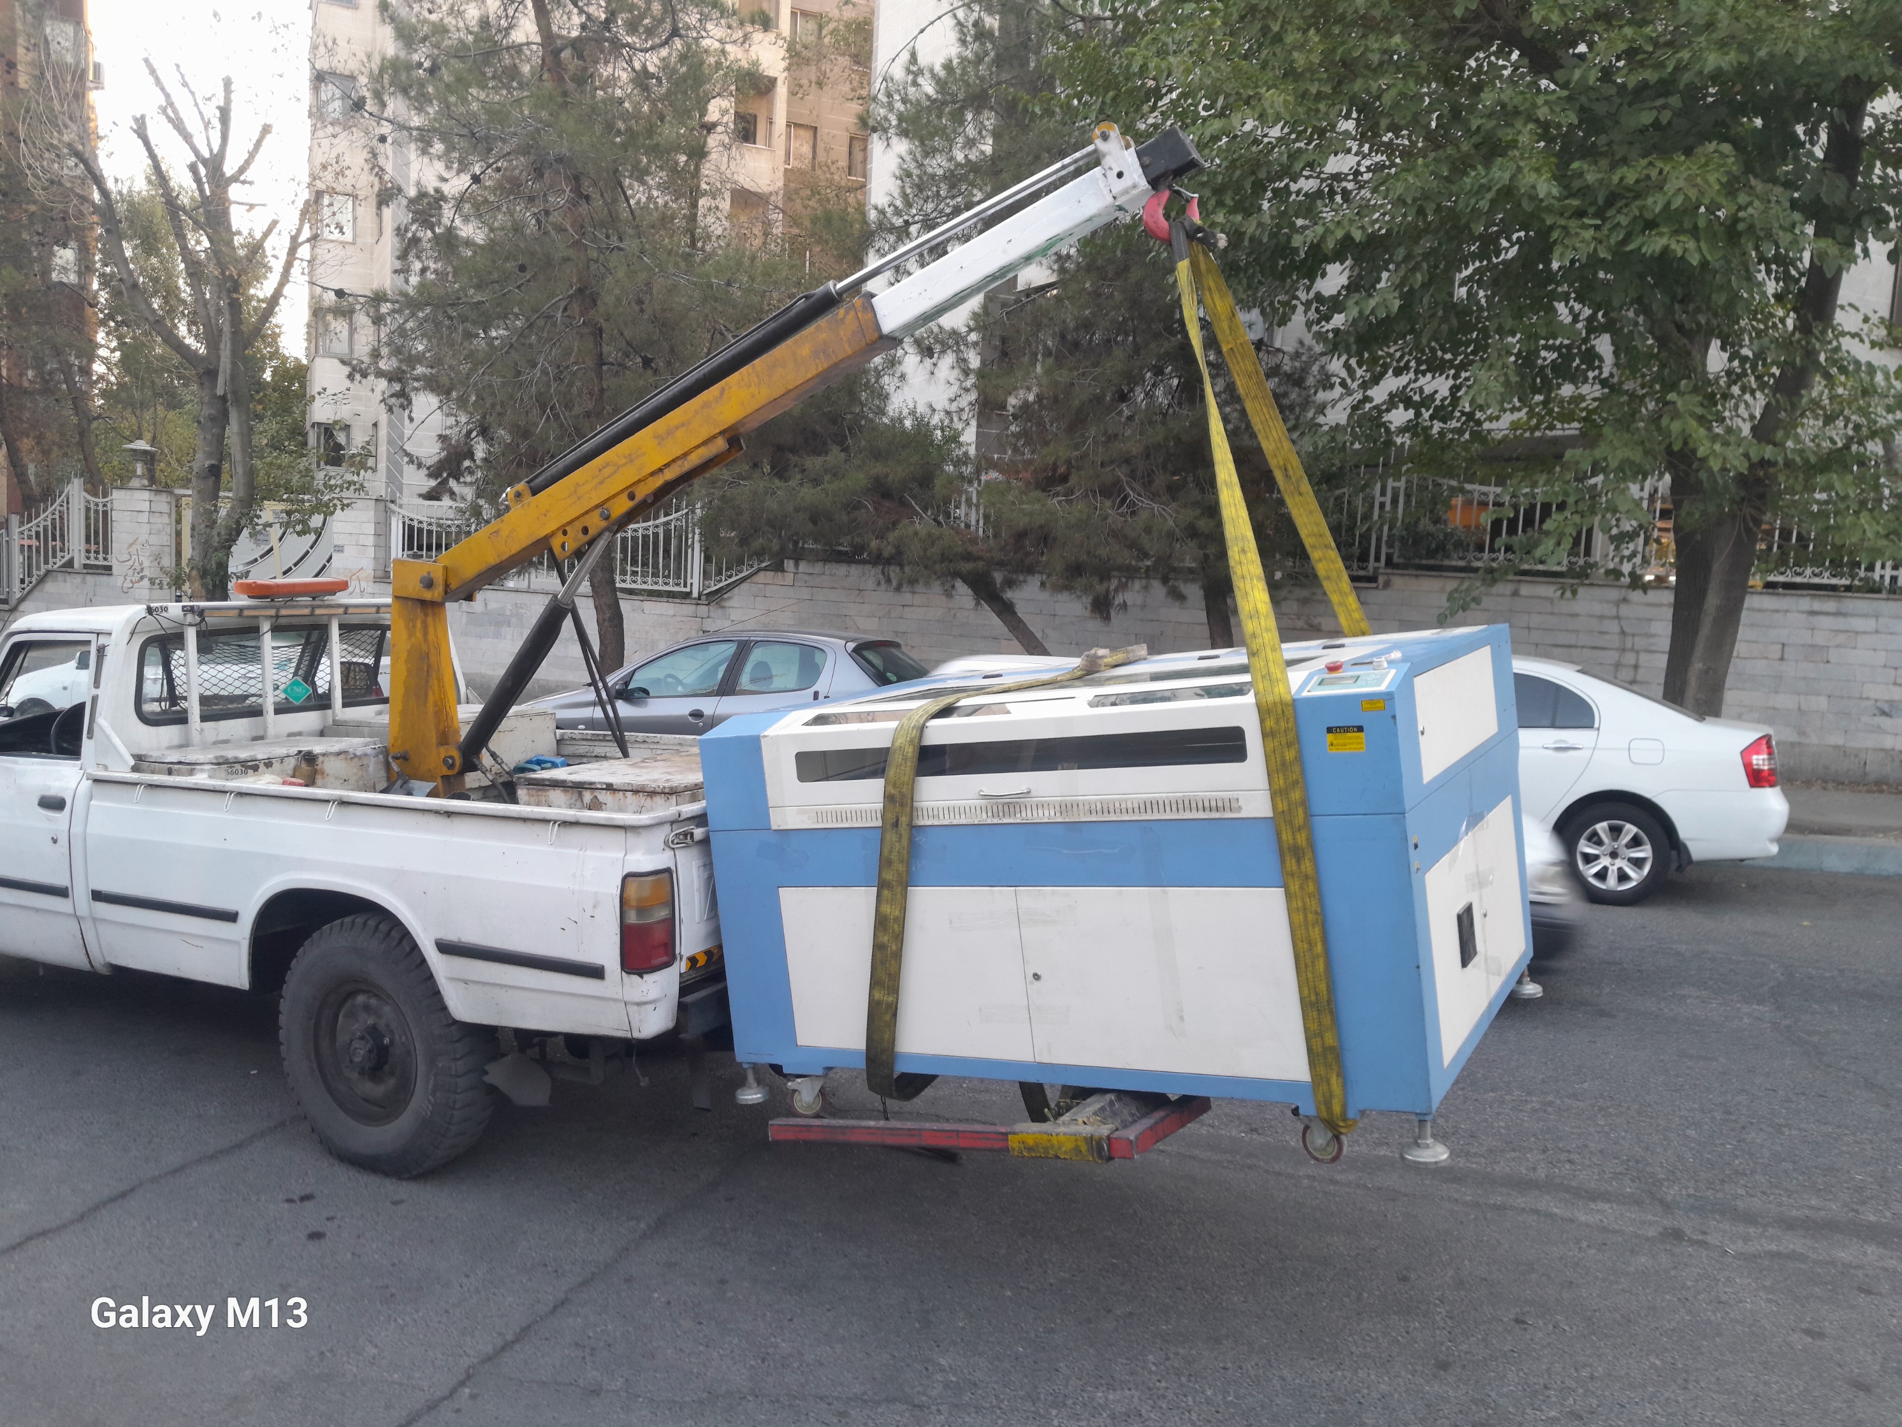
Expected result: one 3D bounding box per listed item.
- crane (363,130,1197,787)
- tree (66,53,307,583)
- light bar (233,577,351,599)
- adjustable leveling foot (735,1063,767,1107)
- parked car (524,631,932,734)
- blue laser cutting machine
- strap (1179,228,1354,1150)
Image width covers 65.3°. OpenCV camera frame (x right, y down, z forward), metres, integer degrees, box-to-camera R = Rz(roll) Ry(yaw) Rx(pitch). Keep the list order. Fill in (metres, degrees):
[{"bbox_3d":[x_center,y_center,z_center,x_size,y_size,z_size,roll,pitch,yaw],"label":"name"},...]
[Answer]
[{"bbox_3d":[-0.716,-0.571,4.659,3.208,2.142,0.380,4,6,33],"label":"crane"},{"bbox_3d":[-8.166,-3.471,15.939,2.550,6.936,2.400,0,7,-27],"label":"tree"},{"bbox_3d":[-2.408,-0.459,5.420,0.190,0.075,0.360,2,6,30],"label":"light bar"},{"bbox_3d":[-0.526,0.976,3.904,0.085,0.100,0.085,-6,4,0],"label":"adjustable leveling foot"},{"bbox_3d":[-1.815,0.043,11.960,3.840,1.430,1.655,2,5,14],"label":"parked car"},{"bbox_3d":[0.470,0.341,3.942,1.780,0.908,1.250,-4,5,31],"label":"blue laser cutting machine"},{"bbox_3d":[0.876,-0.197,3.709,0.811,2.009,1.268,6,7,30],"label":"strap"}]

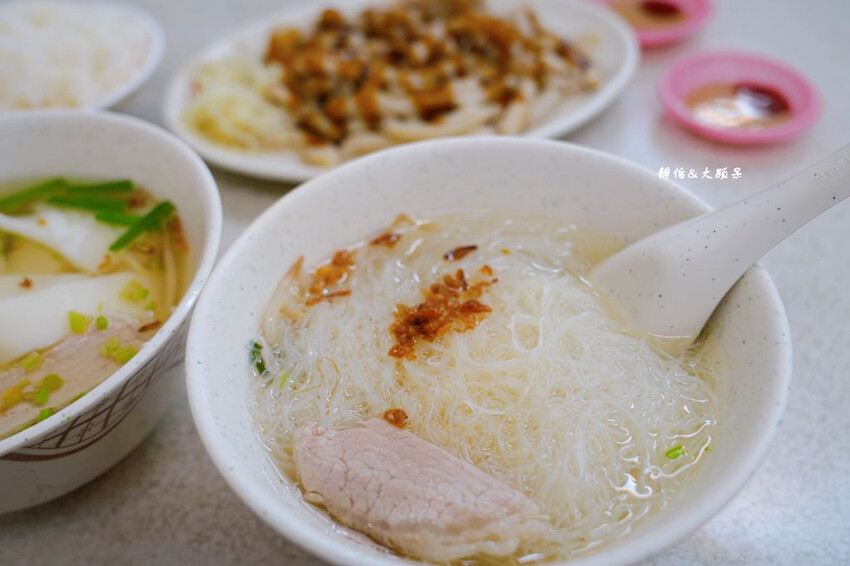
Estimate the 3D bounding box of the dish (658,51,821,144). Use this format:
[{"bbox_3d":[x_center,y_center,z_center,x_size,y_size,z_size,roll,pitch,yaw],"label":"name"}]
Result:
[{"bbox_3d":[0.161,-0.088,0.452,0.080,0.023,0.080,-5,45,0],"label":"dish"}]

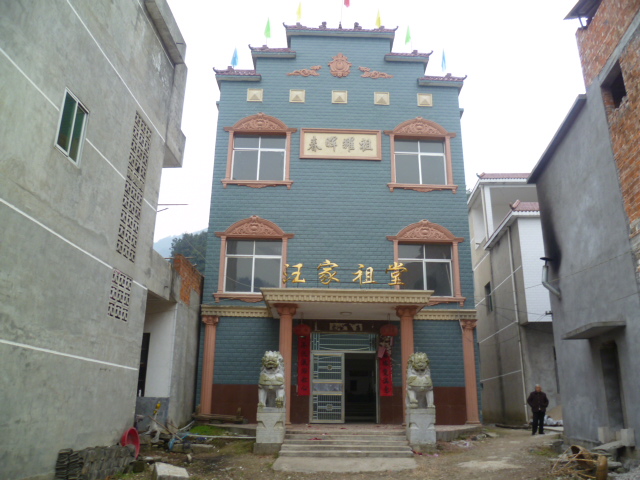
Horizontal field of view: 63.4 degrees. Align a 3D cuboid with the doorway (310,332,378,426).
[{"bbox_3d":[0.774,4.323,16.335,2.184,2.798,0.265,1,-18,-2],"label":"doorway"}]

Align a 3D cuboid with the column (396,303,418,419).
[{"bbox_3d":[2.455,3.511,14.449,0.625,3.244,0.594,1,-18,-2],"label":"column"}]

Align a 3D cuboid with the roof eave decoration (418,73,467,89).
[{"bbox_3d":[4.656,-6.016,19.784,1.887,0.547,0.583,1,-18,-2],"label":"roof eave decoration"}]

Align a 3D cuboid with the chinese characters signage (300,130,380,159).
[{"bbox_3d":[0.825,-3.697,20.133,3.147,1.321,0.130,1,-18,-1],"label":"chinese characters signage"}]

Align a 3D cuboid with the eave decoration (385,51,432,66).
[{"bbox_3d":[3.665,-7.446,21.580,1.966,0.596,0.700,1,-18,-1],"label":"eave decoration"}]

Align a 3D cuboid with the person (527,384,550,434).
[{"bbox_3d":[7.402,5.752,17.538,0.660,1.600,0.380,-3,-19,12],"label":"person"}]

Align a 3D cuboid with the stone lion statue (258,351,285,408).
[{"bbox_3d":[-1.353,3.853,14.300,0.707,1.515,0.950,1,-18,-1],"label":"stone lion statue"}]

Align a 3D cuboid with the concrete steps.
[{"bbox_3d":[0.618,4.782,12.158,3.050,0.541,1.537,0,-18,0],"label":"concrete steps"}]

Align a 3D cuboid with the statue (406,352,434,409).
[{"bbox_3d":[2.532,3.523,12.998,0.700,1.367,0.763,0,-18,0],"label":"statue"}]

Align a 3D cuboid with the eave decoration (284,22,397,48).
[{"bbox_3d":[0.876,-8.624,21.939,4.822,0.736,0.900,1,-18,-1],"label":"eave decoration"}]

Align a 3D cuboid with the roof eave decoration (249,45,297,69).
[{"bbox_3d":[-1.810,-7.124,19.834,1.823,0.631,0.583,1,-18,-2],"label":"roof eave decoration"}]

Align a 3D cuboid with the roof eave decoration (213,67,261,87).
[{"bbox_3d":[-3.084,-6.123,19.446,1.781,0.684,0.583,1,-18,-2],"label":"roof eave decoration"}]

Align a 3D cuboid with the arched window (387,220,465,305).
[{"bbox_3d":[3.616,0.732,17.588,2.692,3.021,0.297,1,-18,-2],"label":"arched window"}]

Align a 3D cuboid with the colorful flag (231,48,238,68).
[{"bbox_3d":[-3.517,-7.554,21.452,0.308,0.962,0.150,1,-18,-1],"label":"colorful flag"}]

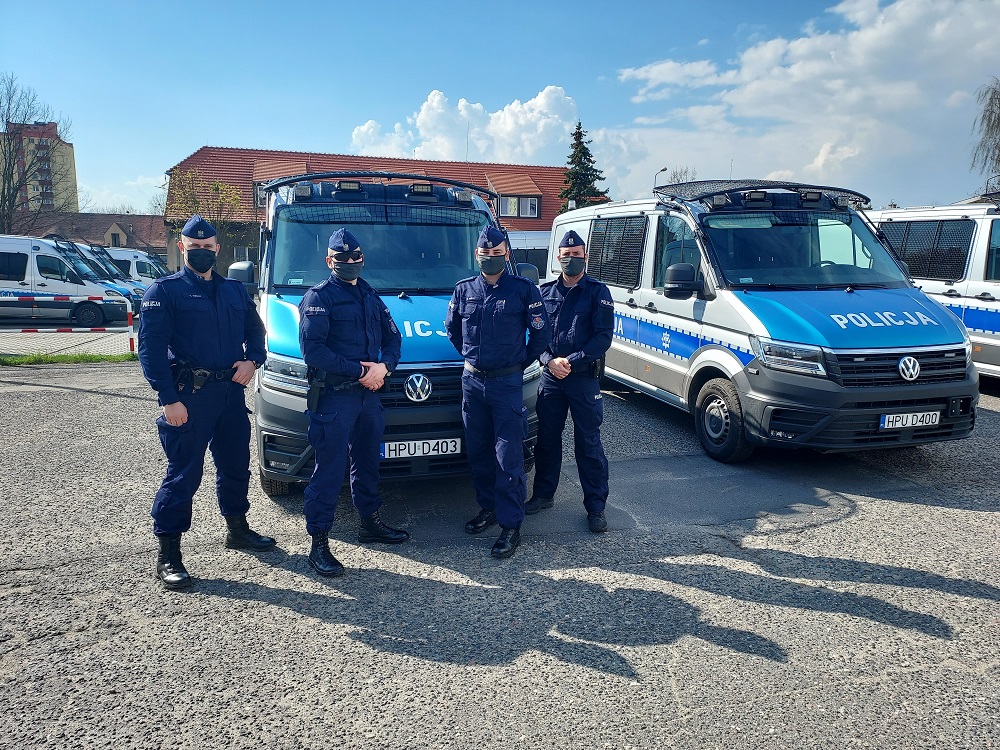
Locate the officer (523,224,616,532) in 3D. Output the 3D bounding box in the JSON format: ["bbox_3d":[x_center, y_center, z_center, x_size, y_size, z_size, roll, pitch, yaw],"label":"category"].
[{"bbox_3d":[0.420,0.022,4.431,0.560,1.850,0.430,4,10,25],"label":"officer"}]

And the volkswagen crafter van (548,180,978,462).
[{"bbox_3d":[2.305,-0.828,7.789,2.120,2.450,5.980,-2,9,-13],"label":"volkswagen crafter van"}]

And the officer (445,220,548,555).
[{"bbox_3d":[0.000,0.076,4.065,0.590,1.860,0.450,4,10,25],"label":"officer"}]

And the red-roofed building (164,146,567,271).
[{"bbox_3d":[-7.294,-11.940,54.773,33.750,10.258,11.250,-3,9,-19],"label":"red-roofed building"}]

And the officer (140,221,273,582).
[{"bbox_3d":[-1.590,0.127,3.698,0.660,1.880,0.440,-8,12,-41],"label":"officer"}]

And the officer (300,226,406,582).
[{"bbox_3d":[-0.800,0.132,3.820,0.600,1.830,0.430,-8,12,-39],"label":"officer"}]

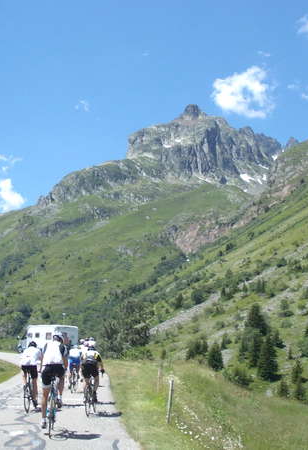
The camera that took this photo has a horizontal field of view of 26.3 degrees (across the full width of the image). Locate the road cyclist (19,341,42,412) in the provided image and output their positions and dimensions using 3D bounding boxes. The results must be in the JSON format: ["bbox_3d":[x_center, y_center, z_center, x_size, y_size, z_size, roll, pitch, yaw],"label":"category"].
[{"bbox_3d":[-2.776,3.427,14.950,0.500,1.500,0.950,0,-11,-2],"label":"road cyclist"}]

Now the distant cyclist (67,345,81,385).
[{"bbox_3d":[-2.471,4.382,20.400,0.480,1.360,0.950,0,-11,-2],"label":"distant cyclist"}]

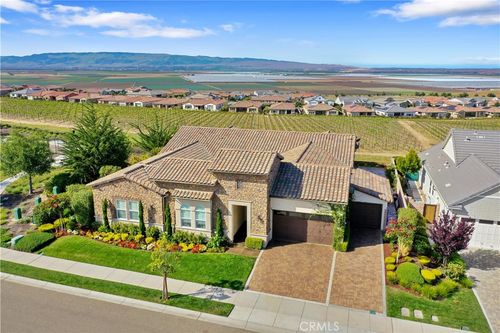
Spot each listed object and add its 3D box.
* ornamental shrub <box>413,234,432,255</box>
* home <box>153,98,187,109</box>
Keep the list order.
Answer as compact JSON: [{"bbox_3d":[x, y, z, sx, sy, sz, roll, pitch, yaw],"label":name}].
[{"bbox_3d":[13.450,6.043,30.275,1.400,1.350,1.350,4,15,16],"label":"ornamental shrub"},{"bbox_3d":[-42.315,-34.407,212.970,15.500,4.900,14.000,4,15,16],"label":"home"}]

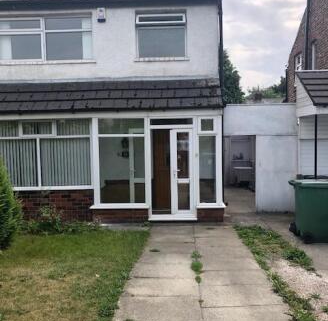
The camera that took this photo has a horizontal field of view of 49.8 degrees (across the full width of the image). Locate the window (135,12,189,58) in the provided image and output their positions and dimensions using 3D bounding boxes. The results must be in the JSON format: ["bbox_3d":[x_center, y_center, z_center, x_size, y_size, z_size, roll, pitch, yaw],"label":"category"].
[{"bbox_3d":[-0.058,-3.082,8.728,1.217,1.143,0.120,-1,2,2],"label":"window"}]

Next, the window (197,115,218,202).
[{"bbox_3d":[1.010,0.007,8.166,0.497,2.032,0.100,-1,2,2],"label":"window"}]

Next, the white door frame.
[{"bbox_3d":[0.218,0.299,8.200,1.081,2.175,0.110,-1,2,2],"label":"white door frame"}]

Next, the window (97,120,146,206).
[{"bbox_3d":[-0.986,0.027,8.230,1.157,2.009,0.100,-1,2,2],"label":"window"}]

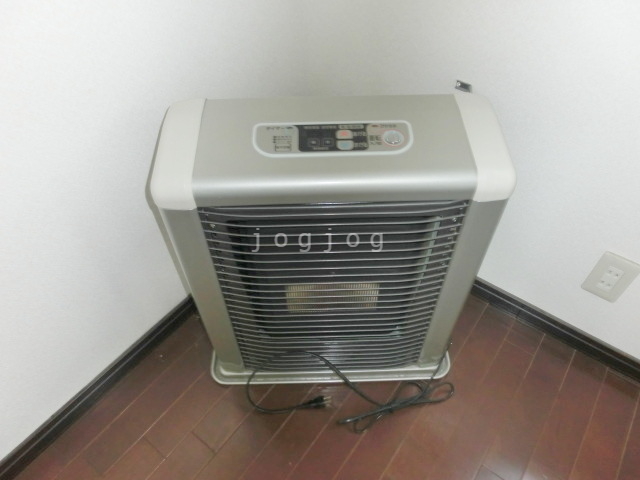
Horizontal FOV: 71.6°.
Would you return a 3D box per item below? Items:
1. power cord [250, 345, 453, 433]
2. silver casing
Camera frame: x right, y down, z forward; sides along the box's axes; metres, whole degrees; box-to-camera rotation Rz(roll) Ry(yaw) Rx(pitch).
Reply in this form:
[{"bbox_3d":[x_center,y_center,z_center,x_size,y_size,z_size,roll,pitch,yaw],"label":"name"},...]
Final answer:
[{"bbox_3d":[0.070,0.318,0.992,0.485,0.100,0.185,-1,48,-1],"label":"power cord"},{"bbox_3d":[0.021,0.037,0.899,0.564,0.613,0.255,-2,48,-1],"label":"silver casing"}]

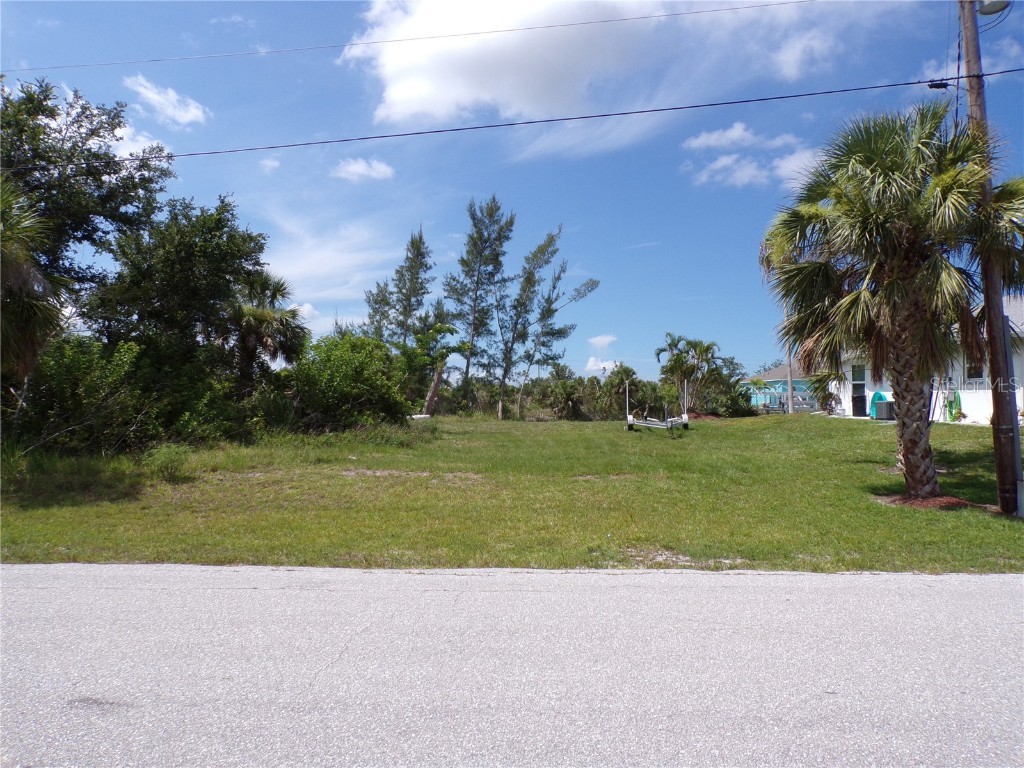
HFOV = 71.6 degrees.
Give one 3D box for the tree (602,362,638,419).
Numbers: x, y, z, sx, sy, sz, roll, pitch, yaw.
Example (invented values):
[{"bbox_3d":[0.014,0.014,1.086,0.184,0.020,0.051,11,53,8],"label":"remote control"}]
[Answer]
[{"bbox_3d":[6.418,0.414,42.000,2.200,3.370,2.200,0,-1,0],"label":"tree"}]

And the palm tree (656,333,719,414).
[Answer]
[{"bbox_3d":[9.640,-0.577,39.000,3.400,4.500,3.300,0,-1,0],"label":"palm tree"}]

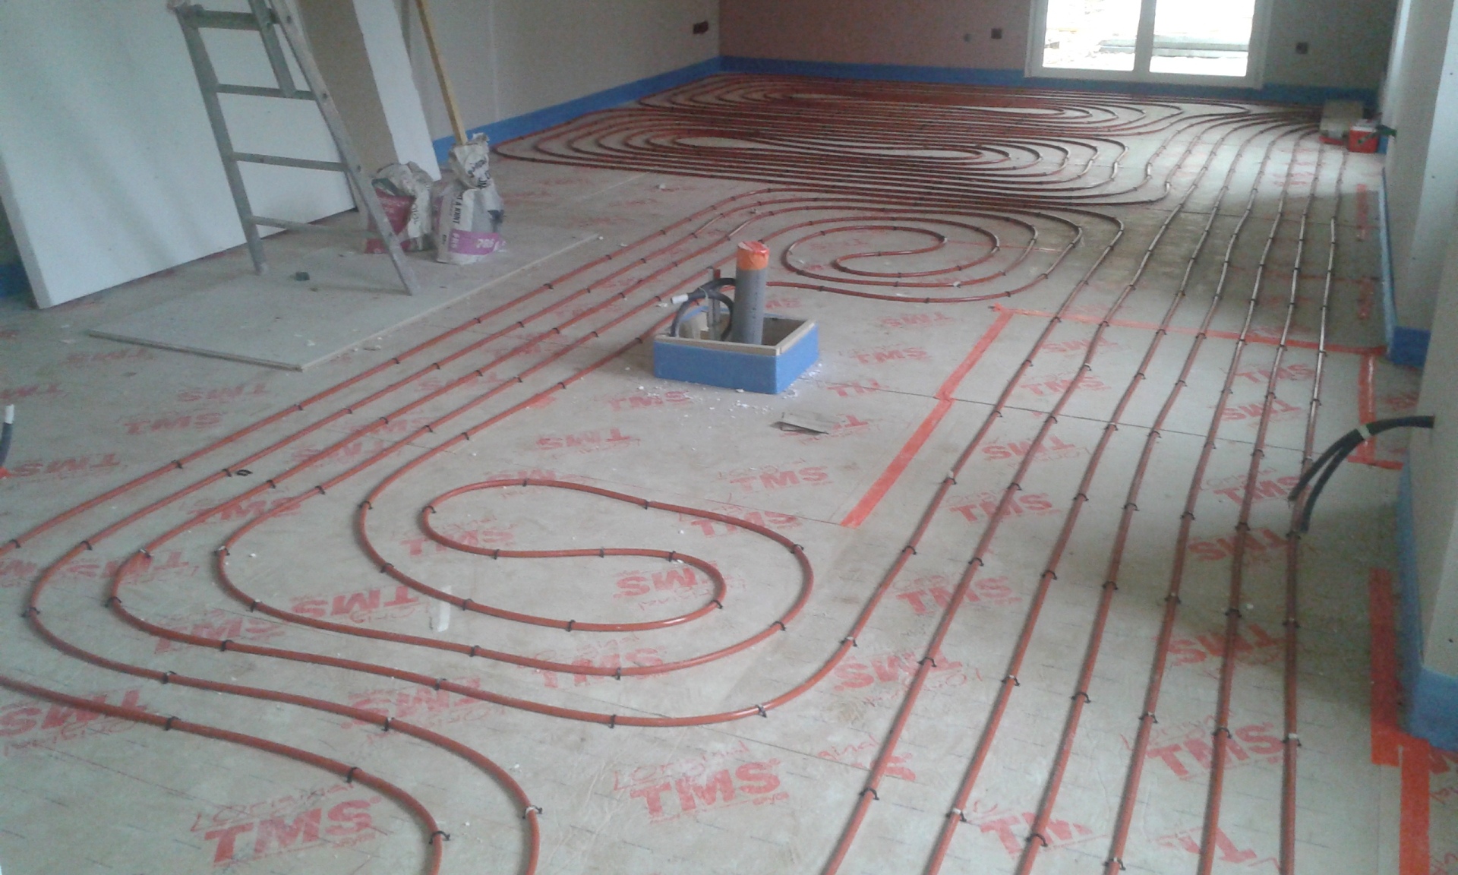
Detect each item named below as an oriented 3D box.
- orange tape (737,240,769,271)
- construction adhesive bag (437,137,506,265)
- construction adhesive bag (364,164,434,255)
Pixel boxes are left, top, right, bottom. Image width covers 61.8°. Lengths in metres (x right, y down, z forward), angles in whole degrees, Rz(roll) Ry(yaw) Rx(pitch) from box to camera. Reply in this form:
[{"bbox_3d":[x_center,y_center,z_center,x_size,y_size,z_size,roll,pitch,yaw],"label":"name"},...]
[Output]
[{"bbox_3d":[0.081,-0.610,4.111,0.110,0.083,0.110,2,26,-1],"label":"orange tape"},{"bbox_3d":[-1.176,-1.079,5.466,0.165,0.536,0.310,13,28,28],"label":"construction adhesive bag"},{"bbox_3d":[-1.520,-1.056,5.593,0.265,0.398,0.195,4,25,11],"label":"construction adhesive bag"}]

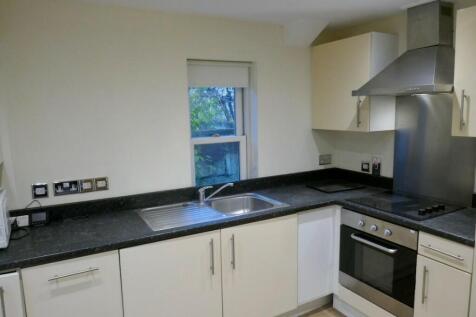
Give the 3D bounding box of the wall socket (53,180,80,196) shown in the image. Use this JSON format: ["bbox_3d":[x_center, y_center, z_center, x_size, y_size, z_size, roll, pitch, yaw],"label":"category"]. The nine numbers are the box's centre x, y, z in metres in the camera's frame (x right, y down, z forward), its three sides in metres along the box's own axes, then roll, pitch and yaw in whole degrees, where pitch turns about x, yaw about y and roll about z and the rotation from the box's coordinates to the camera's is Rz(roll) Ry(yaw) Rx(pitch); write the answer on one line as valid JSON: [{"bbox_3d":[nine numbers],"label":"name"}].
[{"bbox_3d":[-1.112,0.195,2.155,0.150,0.086,0.012,-6,8,-27],"label":"wall socket"}]

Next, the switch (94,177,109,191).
[{"bbox_3d":[-0.928,0.175,2.251,0.086,0.086,0.012,-6,8,-27],"label":"switch"}]

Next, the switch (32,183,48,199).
[{"bbox_3d":[-1.247,0.207,2.084,0.087,0.087,0.012,-6,8,-27],"label":"switch"}]

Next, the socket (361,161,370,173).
[{"bbox_3d":[1.131,0.079,2.934,0.012,0.087,0.087,-6,8,-27],"label":"socket"}]

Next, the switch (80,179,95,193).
[{"bbox_3d":[-1.006,0.183,2.210,0.086,0.086,0.012,-6,8,-27],"label":"switch"}]

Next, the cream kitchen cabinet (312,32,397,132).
[{"bbox_3d":[0.964,-0.611,2.808,0.305,0.733,0.645,-6,8,-27],"label":"cream kitchen cabinet"}]

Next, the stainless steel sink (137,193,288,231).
[{"bbox_3d":[-0.171,0.435,2.359,0.962,0.170,0.499,-6,8,-27],"label":"stainless steel sink"}]

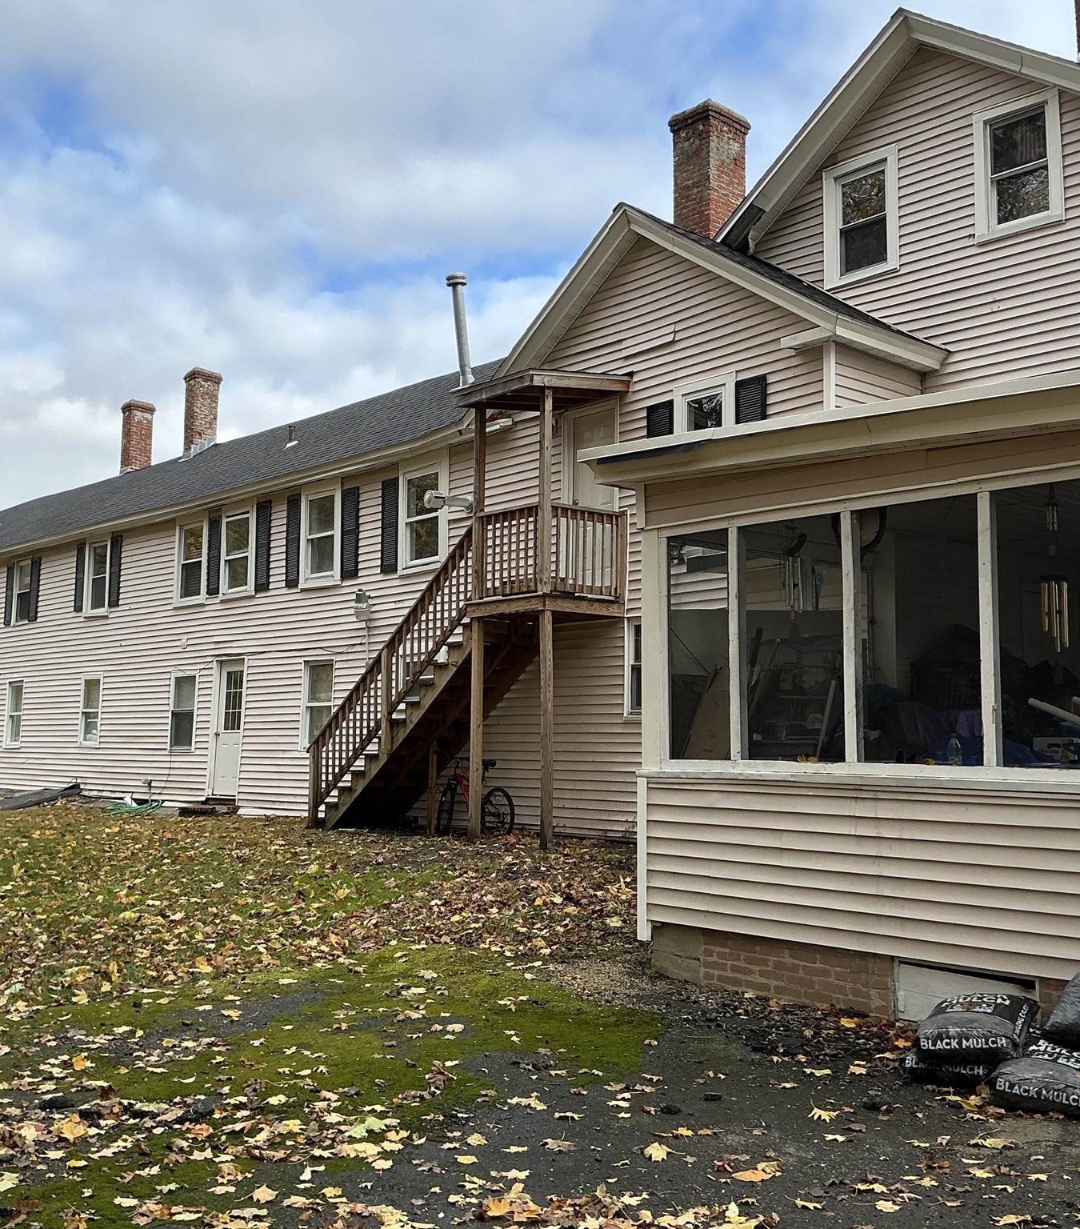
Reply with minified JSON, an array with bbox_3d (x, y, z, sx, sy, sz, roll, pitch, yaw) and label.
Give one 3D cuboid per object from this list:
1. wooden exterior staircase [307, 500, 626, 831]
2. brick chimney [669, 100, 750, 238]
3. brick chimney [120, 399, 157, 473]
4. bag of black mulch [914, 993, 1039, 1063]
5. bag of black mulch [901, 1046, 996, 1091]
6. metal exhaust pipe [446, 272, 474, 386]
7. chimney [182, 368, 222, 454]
[{"bbox_3d":[-0.938,0.755,15.063,1.160,3.490,4.220,6,-8,-43],"label":"wooden exterior staircase"},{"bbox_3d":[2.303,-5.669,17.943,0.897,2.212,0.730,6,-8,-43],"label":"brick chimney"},{"bbox_3d":[-8.938,-3.858,29.494,0.600,1.670,0.440,6,-8,-43],"label":"brick chimney"},{"bbox_3d":[1.998,1.841,5.994,0.450,0.180,0.640,-2,-7,27],"label":"bag of black mulch"},{"bbox_3d":[1.927,2.009,6.020,0.430,0.150,0.550,-3,-7,29],"label":"bag of black mulch"},{"bbox_3d":[-1.213,-4.406,20.553,0.335,1.813,0.335,-5,-6,-1],"label":"metal exhaust pipe"},{"bbox_3d":[-6.784,-3.975,26.517,0.600,1.750,0.440,6,-8,-43],"label":"chimney"}]

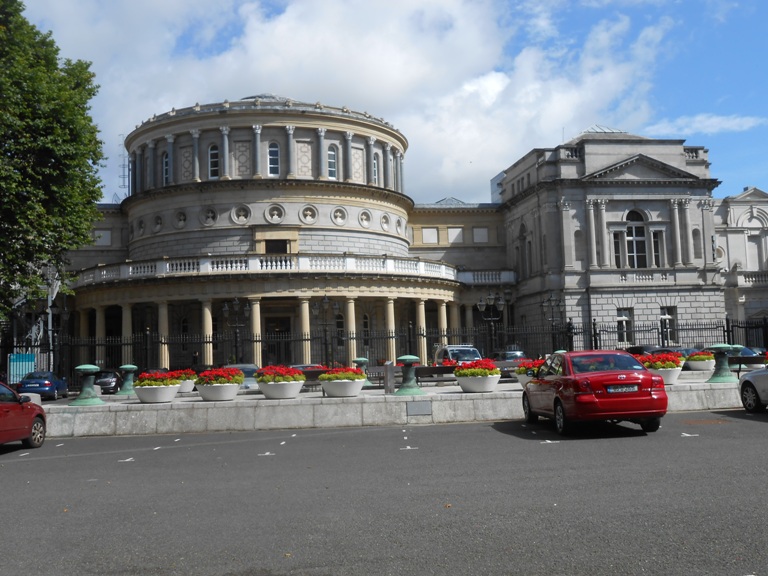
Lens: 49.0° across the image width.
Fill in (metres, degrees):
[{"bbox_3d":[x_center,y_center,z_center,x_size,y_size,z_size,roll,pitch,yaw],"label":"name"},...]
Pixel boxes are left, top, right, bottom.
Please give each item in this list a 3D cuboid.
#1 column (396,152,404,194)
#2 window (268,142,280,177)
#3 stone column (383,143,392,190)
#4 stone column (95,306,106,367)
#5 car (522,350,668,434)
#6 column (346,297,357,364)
[{"bbox_3d":[1.312,-9.642,71.529,0.580,4.226,0.580,-3,-5,14],"label":"column"},{"bbox_3d":[-7.878,-9.197,60.515,0.880,2.542,0.300,-1,-5,-10],"label":"window"},{"bbox_3d":[0.453,-9.810,69.244,0.580,4.226,0.580,-4,-5,26],"label":"stone column"},{"bbox_3d":[-19.271,3.846,57.413,0.740,4.880,0.740,-1,-5,-9],"label":"stone column"},{"bbox_3d":[3.897,1.949,16.320,1.760,1.480,4.630,-2,-5,-2],"label":"car"},{"bbox_3d":[-2.180,3.252,59.095,0.760,5.295,0.760,-2,-5,0],"label":"column"}]

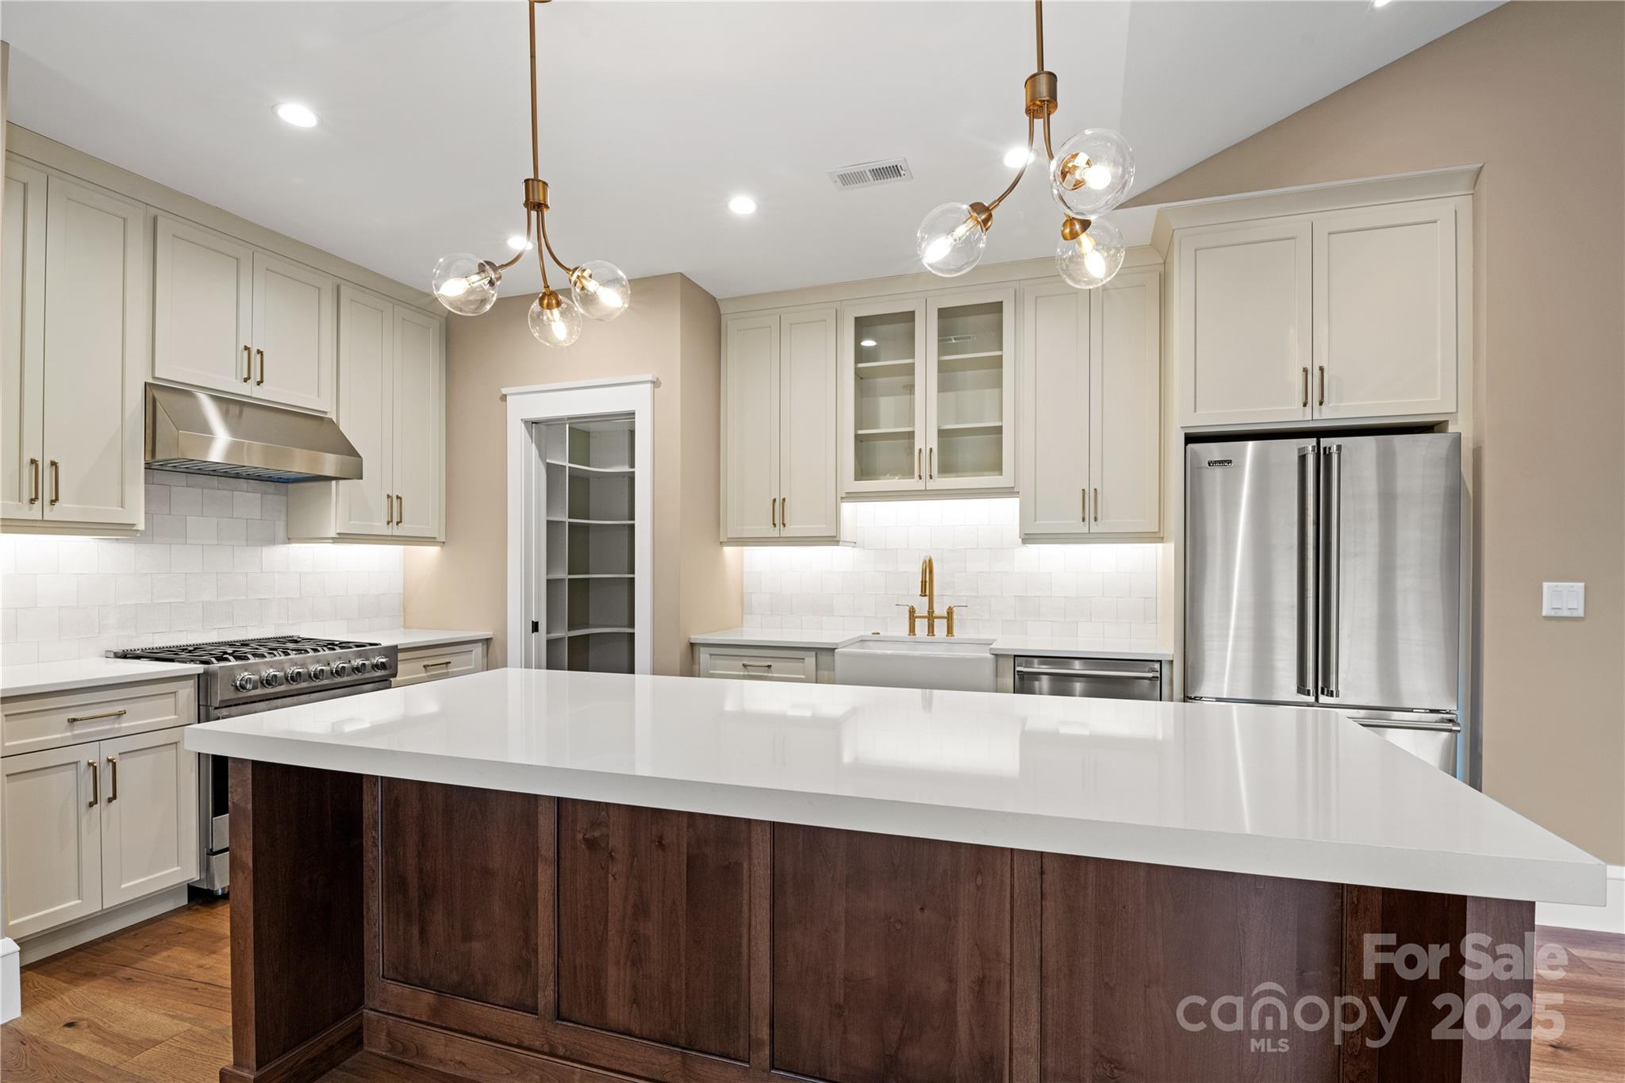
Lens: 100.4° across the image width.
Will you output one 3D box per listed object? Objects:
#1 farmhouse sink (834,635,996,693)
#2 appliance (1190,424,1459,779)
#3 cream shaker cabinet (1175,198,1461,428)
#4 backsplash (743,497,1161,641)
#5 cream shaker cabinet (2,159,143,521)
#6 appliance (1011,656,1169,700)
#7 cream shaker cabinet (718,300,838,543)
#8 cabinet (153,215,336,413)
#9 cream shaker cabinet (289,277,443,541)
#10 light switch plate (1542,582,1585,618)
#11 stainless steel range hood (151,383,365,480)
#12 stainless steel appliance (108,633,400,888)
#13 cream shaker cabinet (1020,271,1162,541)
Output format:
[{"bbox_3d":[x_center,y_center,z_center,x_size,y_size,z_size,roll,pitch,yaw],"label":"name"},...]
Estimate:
[{"bbox_3d":[0.531,0.641,3.346,0.743,0.261,0.487,0,-1,17],"label":"farmhouse sink"},{"bbox_3d":[2.149,0.524,3.095,0.923,1.825,0.850,0,-2,16],"label":"appliance"},{"bbox_3d":[2.225,-0.935,3.201,1.058,0.867,0.690,0,-2,16],"label":"cream shaker cabinet"},{"bbox_3d":[0.665,0.128,3.739,2.273,0.750,0.012,0,-1,17],"label":"backsplash"},{"bbox_3d":[-3.042,-0.716,2.593,0.346,1.357,0.617,0,-1,17],"label":"cream shaker cabinet"},{"bbox_3d":[1.401,1.018,3.555,0.622,0.865,0.644,0,-2,16],"label":"appliance"},{"bbox_3d":[-0.151,-0.691,4.231,0.758,1.411,0.364,0,-2,16],"label":"cream shaker cabinet"},{"bbox_3d":[-2.834,-1.031,3.284,0.346,0.711,0.817,0,-1,17],"label":"cabinet"},{"bbox_3d":[-2.650,-0.708,4.113,0.333,1.432,0.764,0,-2,16],"label":"cream shaker cabinet"},{"bbox_3d":[2.683,0.209,2.415,0.117,0.115,0.008,0,-1,17],"label":"light switch plate"},{"bbox_3d":[-2.726,-0.490,3.233,0.578,0.340,0.817,0,-1,17],"label":"stainless steel range hood"},{"bbox_3d":[-2.627,0.976,3.226,0.736,0.956,0.844,0,-1,17],"label":"stainless steel appliance"},{"bbox_3d":[1.512,-0.706,3.742,0.703,1.411,0.364,0,-2,16],"label":"cream shaker cabinet"}]

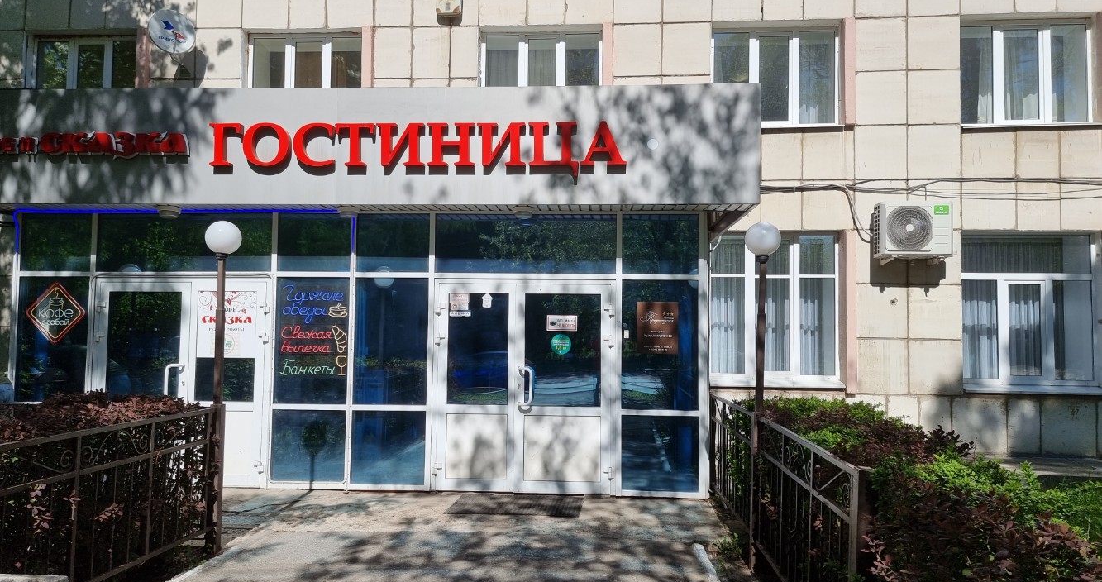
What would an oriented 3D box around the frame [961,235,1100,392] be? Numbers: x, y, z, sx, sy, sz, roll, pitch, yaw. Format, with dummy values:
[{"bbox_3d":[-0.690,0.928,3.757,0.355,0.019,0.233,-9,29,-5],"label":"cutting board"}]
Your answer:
[{"bbox_3d":[6.407,0.259,10.285,1.794,2.048,0.140,1,-3,4],"label":"frame"}]

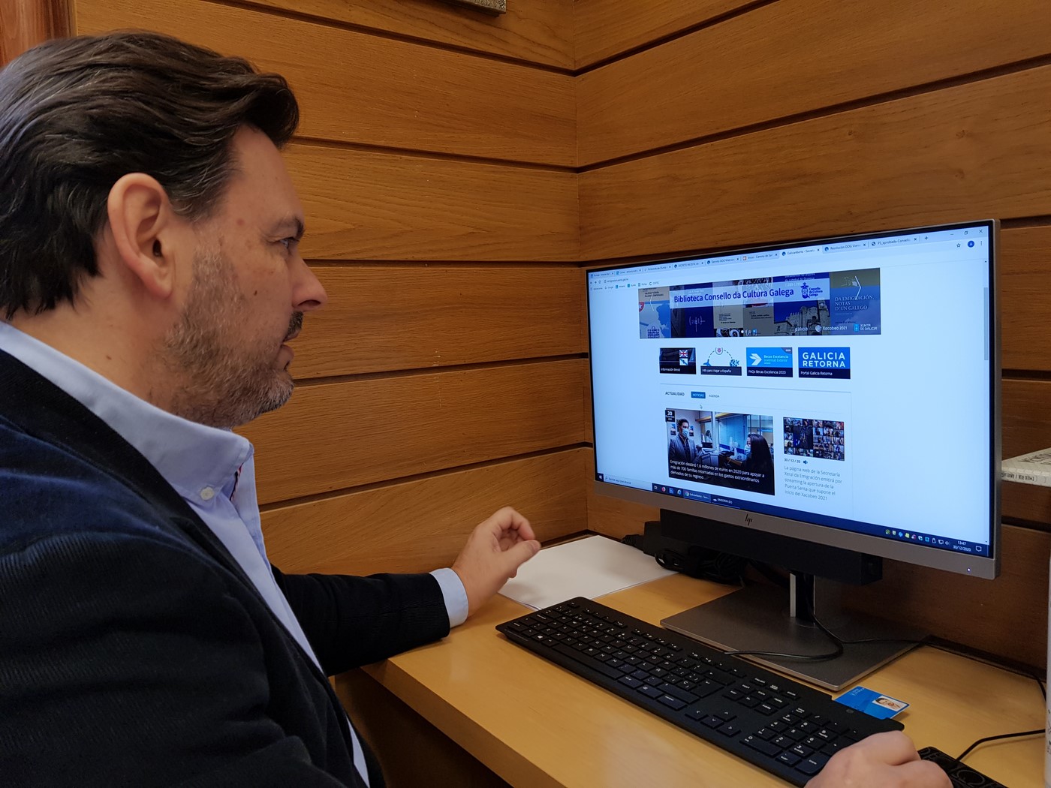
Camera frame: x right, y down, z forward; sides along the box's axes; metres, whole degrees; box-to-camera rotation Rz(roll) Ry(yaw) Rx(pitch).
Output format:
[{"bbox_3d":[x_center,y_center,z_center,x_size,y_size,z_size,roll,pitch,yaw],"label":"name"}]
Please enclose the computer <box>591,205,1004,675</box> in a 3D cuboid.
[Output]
[{"bbox_3d":[0.324,0.062,0.971,0.210,0.477,0.540,-7,8,-36],"label":"computer"}]

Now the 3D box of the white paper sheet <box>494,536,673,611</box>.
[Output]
[{"bbox_3d":[0.078,0.277,1.244,0.293,0.003,0.215,-7,8,-35],"label":"white paper sheet"}]

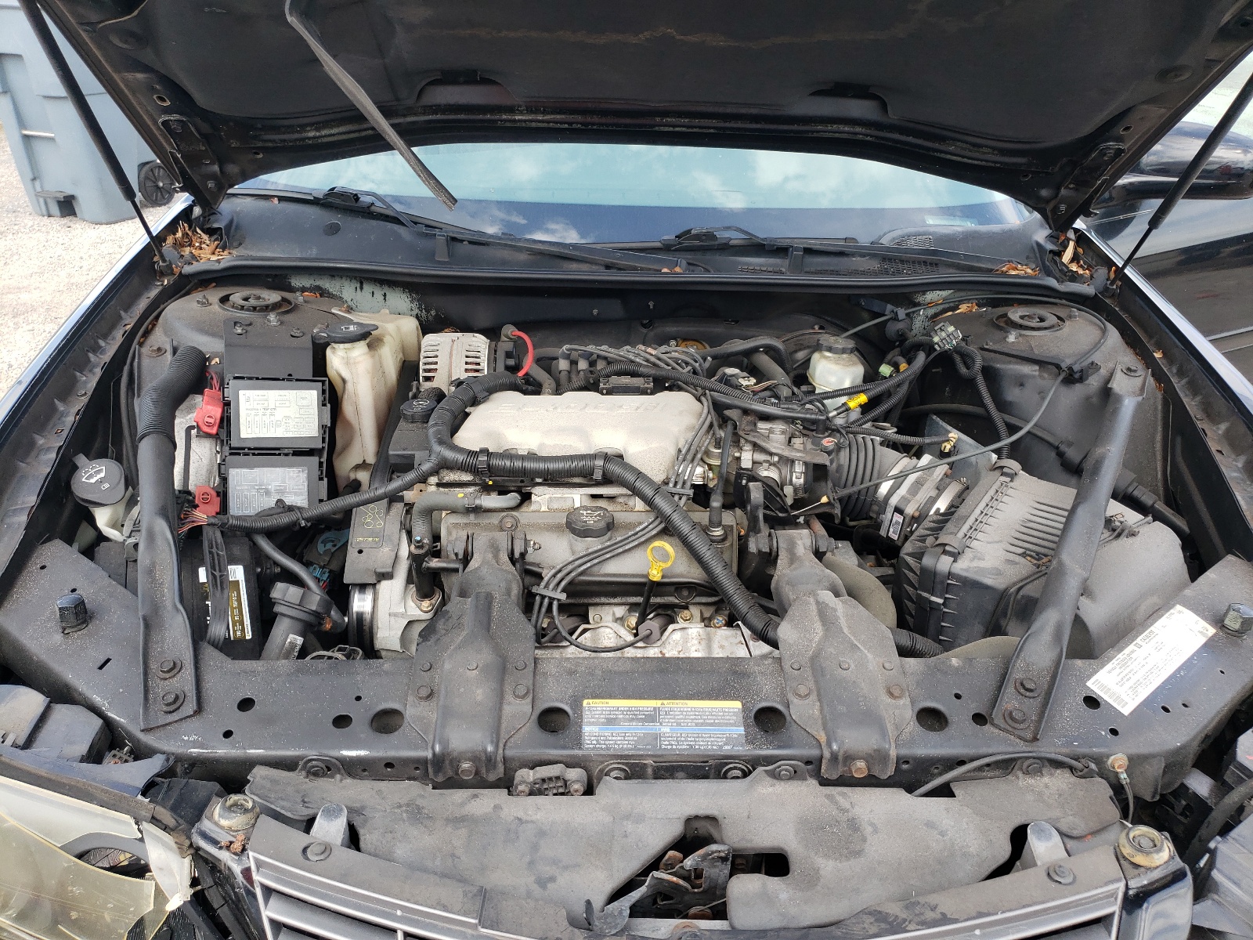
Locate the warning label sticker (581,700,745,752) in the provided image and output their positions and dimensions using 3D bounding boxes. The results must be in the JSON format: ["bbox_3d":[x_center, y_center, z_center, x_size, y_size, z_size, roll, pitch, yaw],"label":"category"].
[{"bbox_3d":[0.037,0.253,0.935,0.161,0.003,0.056,1,41,-3],"label":"warning label sticker"}]

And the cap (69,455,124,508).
[{"bbox_3d":[-0.655,0.016,1.164,0.076,0.024,0.066,35,48,22],"label":"cap"}]

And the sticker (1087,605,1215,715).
[{"bbox_3d":[0.576,0.204,1.028,0.188,0.003,0.048,-25,49,-29],"label":"sticker"}]

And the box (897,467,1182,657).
[{"bbox_3d":[0.548,0.160,1.256,0.310,0.210,0.287,20,34,29],"label":"box"}]

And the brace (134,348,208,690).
[{"bbox_3d":[-0.534,0.036,1.085,0.052,0.050,0.590,-9,48,-20],"label":"brace"}]

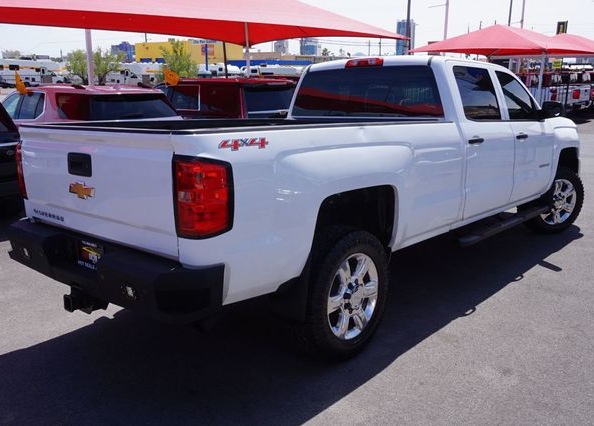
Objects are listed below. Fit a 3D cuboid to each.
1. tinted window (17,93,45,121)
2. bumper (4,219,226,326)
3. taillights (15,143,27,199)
[{"bbox_3d":[-4.058,-1.639,8.450,0.780,0.450,0.080,9,-2,39],"label":"tinted window"},{"bbox_3d":[-1.167,0.267,3.116,1.970,0.275,0.290,9,15,41],"label":"bumper"},{"bbox_3d":[-1.776,-0.285,3.709,0.180,0.400,0.220,9,15,41],"label":"taillights"}]

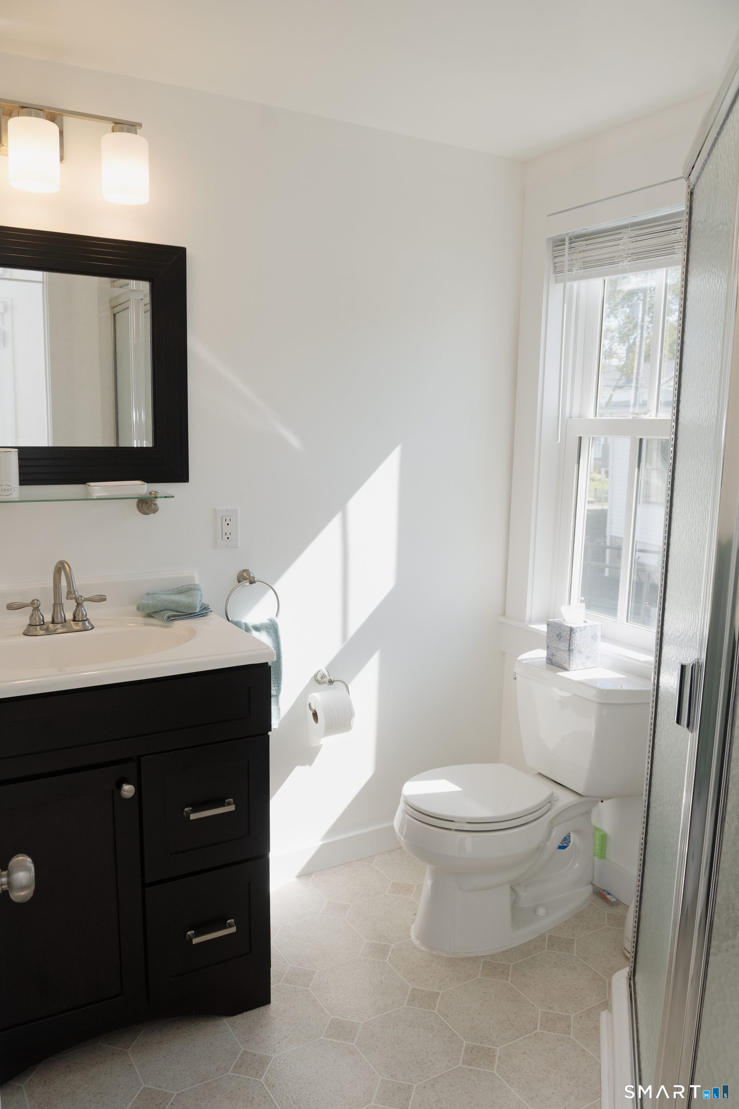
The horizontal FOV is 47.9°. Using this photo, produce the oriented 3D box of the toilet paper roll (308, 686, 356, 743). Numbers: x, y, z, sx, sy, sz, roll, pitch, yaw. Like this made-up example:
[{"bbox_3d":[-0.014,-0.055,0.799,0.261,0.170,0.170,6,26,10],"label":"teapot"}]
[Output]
[{"bbox_3d":[-0.118,0.488,2.551,0.100,0.134,0.134,-3,9,-28],"label":"toilet paper roll"}]

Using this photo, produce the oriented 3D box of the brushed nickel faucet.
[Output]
[{"bbox_3d":[-0.756,0.095,2.032,0.235,0.162,0.135,-4,9,-31],"label":"brushed nickel faucet"}]

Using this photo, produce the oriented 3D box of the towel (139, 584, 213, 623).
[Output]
[{"bbox_3d":[-0.526,0.136,2.267,0.190,0.070,0.135,-3,9,-28],"label":"towel"}]

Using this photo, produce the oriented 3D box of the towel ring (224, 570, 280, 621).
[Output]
[{"bbox_3d":[-0.344,0.139,2.424,0.166,0.189,0.066,-4,9,-31],"label":"towel ring"}]

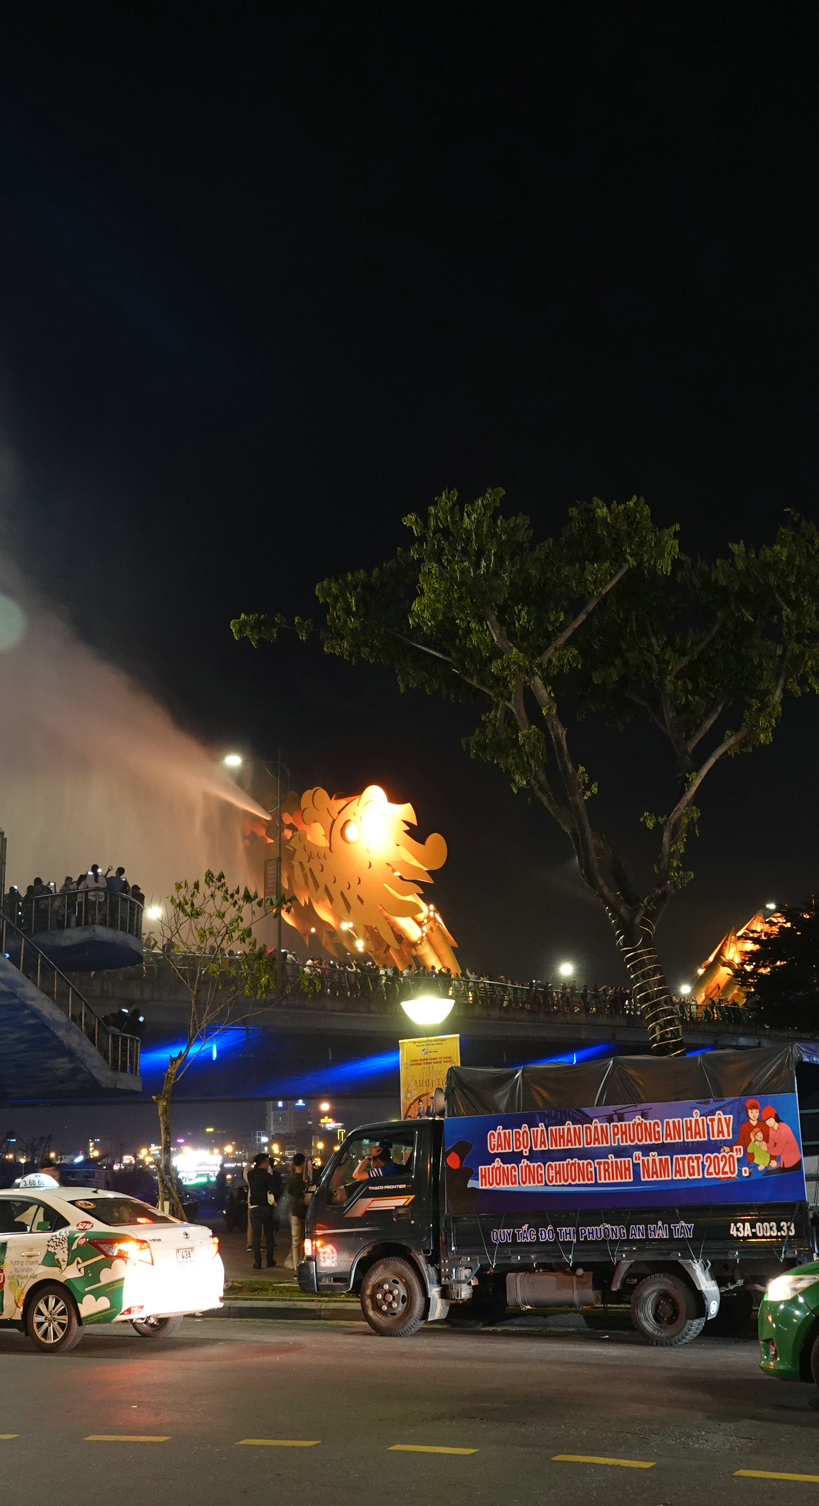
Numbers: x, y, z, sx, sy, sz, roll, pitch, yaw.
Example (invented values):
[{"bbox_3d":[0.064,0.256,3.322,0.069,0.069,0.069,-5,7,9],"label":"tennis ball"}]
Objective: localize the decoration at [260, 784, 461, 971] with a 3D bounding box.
[{"bbox_3d":[-3.110,8.325,95.244,7.500,13.000,12.000,-15,-20,40],"label":"decoration"}]

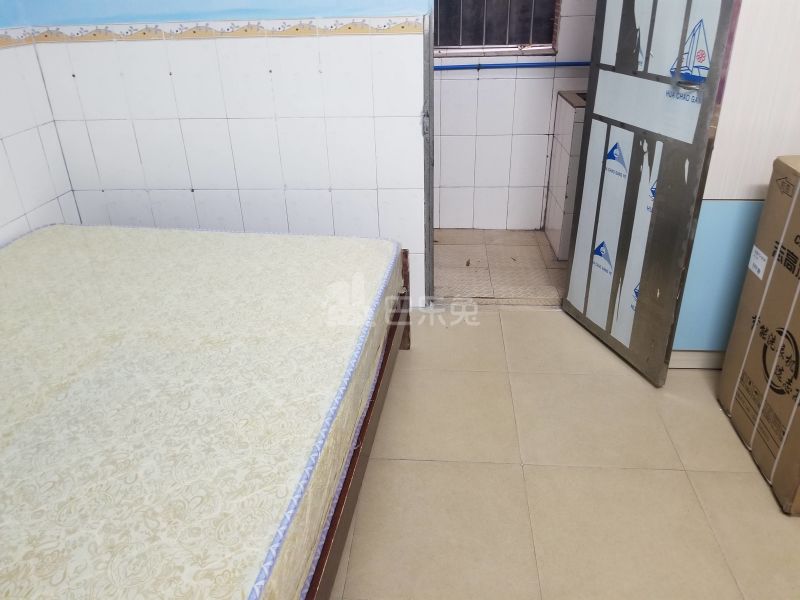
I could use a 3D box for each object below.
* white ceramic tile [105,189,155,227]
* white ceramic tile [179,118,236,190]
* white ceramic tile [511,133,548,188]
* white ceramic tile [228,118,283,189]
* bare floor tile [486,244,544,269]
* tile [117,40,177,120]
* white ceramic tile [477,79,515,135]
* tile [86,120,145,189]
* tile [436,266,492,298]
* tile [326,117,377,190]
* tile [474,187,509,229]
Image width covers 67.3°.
[{"bbox_3d":[-1.193,-0.350,2.701,0.200,0.300,0.010,0,28,3],"label":"white ceramic tile"},{"bbox_3d":[-0.804,-0.615,2.546,0.200,0.300,0.010,1,28,4],"label":"white ceramic tile"},{"bbox_3d":[0.732,-0.789,3.417,0.200,0.298,0.010,1,28,4],"label":"white ceramic tile"},{"bbox_3d":[-0.599,-0.608,2.518,0.201,0.298,0.010,0,28,4],"label":"white ceramic tile"},{"bbox_3d":[0.628,-0.232,3.280,0.302,0.010,0.302,1,28,3],"label":"bare floor tile"},{"bbox_3d":[-1.006,-0.876,2.403,0.201,0.300,0.010,0,28,4],"label":"tile"},{"bbox_3d":[0.524,-1.052,3.288,0.200,0.300,0.010,1,29,4],"label":"white ceramic tile"},{"bbox_3d":[-1.207,-0.621,2.577,0.200,0.300,0.010,1,28,4],"label":"tile"},{"bbox_3d":[0.308,-0.086,3.032,0.300,0.010,0.305,1,29,4],"label":"tile"},{"bbox_3d":[-0.196,-0.598,2.464,0.200,0.295,0.010,1,28,4],"label":"tile"},{"bbox_3d":[0.539,-0.544,3.577,0.200,0.265,0.010,1,28,4],"label":"tile"}]

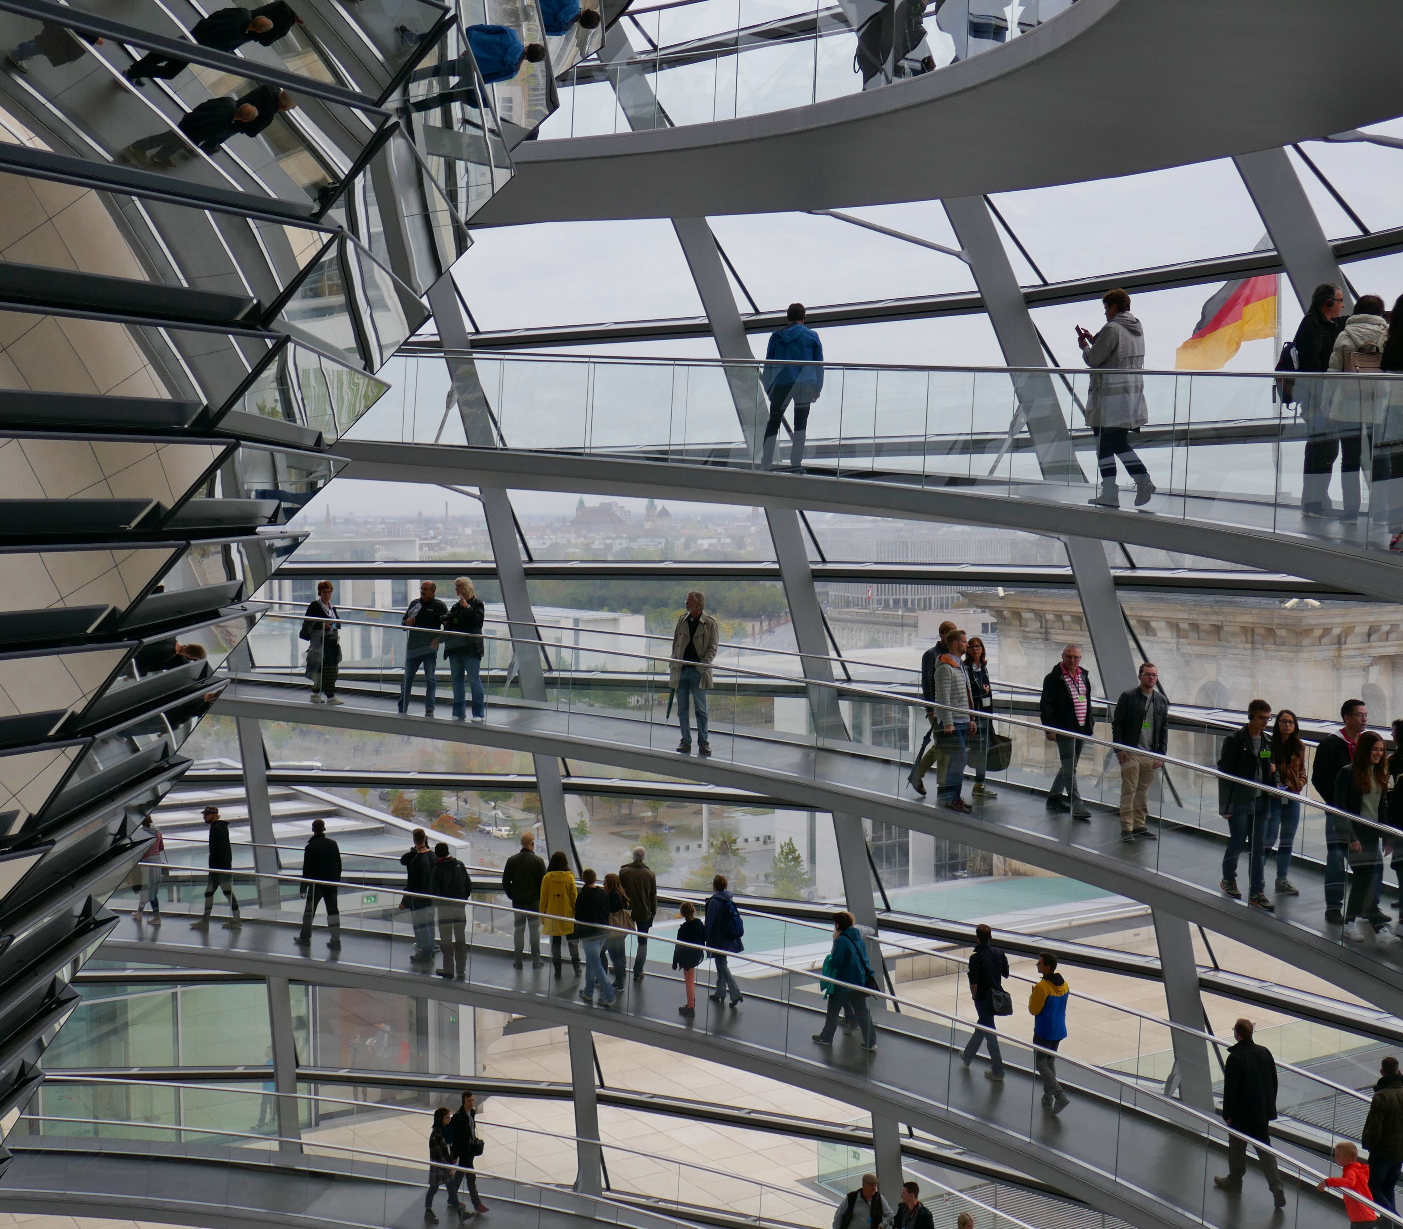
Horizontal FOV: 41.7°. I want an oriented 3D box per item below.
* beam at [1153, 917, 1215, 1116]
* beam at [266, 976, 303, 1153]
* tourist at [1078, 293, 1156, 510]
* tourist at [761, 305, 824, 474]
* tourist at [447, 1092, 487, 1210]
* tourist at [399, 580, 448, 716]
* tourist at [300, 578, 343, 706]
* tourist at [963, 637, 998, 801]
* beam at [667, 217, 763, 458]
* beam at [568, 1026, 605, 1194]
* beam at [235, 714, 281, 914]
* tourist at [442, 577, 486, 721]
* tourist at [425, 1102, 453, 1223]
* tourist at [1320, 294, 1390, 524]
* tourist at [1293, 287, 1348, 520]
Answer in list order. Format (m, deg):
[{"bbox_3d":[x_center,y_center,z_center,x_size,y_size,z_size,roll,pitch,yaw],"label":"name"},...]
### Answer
[{"bbox_3d":[5.904,4.753,22.186,0.340,2.649,0.320,-21,15,-38],"label":"beam"},{"bbox_3d":[-6.576,7.091,29.239,0.320,2.978,0.340,0,11,5],"label":"beam"},{"bbox_3d":[3.481,-1.803,15.420,0.600,1.814,0.500,3,5,45],"label":"tourist"},{"bbox_3d":[0.952,-2.327,18.900,0.600,1.760,0.420,0,3,3],"label":"tourist"},{"bbox_3d":[-3.365,7.726,26.500,0.560,1.760,0.540,1,3,23],"label":"tourist"},{"bbox_3d":[-3.506,0.427,23.159,0.580,1.688,0.400,0,4,14],"label":"tourist"},{"bbox_3d":[-4.879,0.343,23.700,0.400,1.560,0.460,2,4,34],"label":"tourist"},{"bbox_3d":[3.032,1.117,19.941,0.480,1.708,0.420,-3,4,-33],"label":"tourist"},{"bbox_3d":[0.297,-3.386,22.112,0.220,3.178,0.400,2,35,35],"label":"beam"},{"bbox_3d":[-1.724,7.568,28.297,0.320,2.730,0.340,1,11,20],"label":"beam"},{"bbox_3d":[-6.685,2.994,28.069,0.320,3.227,0.340,0,20,5],"label":"beam"},{"bbox_3d":[-2.971,0.440,23.087,0.520,1.746,0.400,2,4,30],"label":"tourist"},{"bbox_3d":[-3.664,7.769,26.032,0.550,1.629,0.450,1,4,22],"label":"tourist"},{"bbox_3d":[4.792,-1.498,13.450,0.500,1.630,0.340,1,4,28],"label":"tourist"},{"bbox_3d":[4.754,-1.648,14.200,0.440,1.800,0.540,0,3,0],"label":"tourist"}]

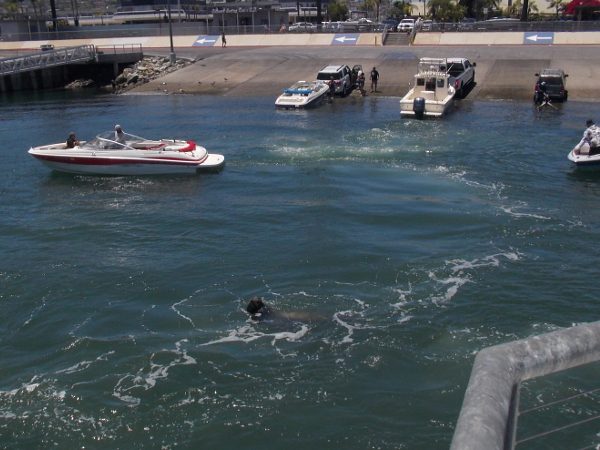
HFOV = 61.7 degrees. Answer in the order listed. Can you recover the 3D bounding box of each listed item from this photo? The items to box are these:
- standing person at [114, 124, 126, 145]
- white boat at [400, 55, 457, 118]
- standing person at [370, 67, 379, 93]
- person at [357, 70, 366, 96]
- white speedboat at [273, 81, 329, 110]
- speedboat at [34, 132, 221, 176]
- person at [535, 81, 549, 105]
[{"bbox_3d":[-6.157,-2.750,17.183,0.750,1.200,0.520,-2,21,-5],"label":"standing person"},{"bbox_3d":[7.576,-7.882,28.812,2.500,3.000,6.600,9,27,21],"label":"white boat"},{"bbox_3d":[5.217,-10.112,34.920,0.600,1.750,0.400,2,21,5],"label":"standing person"},{"bbox_3d":[4.104,-9.471,33.903,0.500,1.620,0.500,-7,22,-19],"label":"person"},{"bbox_3d":[0.339,-8.155,31.394,2.100,1.400,5.000,8,27,20],"label":"white speedboat"},{"bbox_3d":[-5.764,-2.381,16.923,6.450,1.500,2.350,-2,21,-5],"label":"speedboat"},{"bbox_3d":[15.037,-8.095,31.101,0.700,1.600,0.550,4,21,9],"label":"person"}]

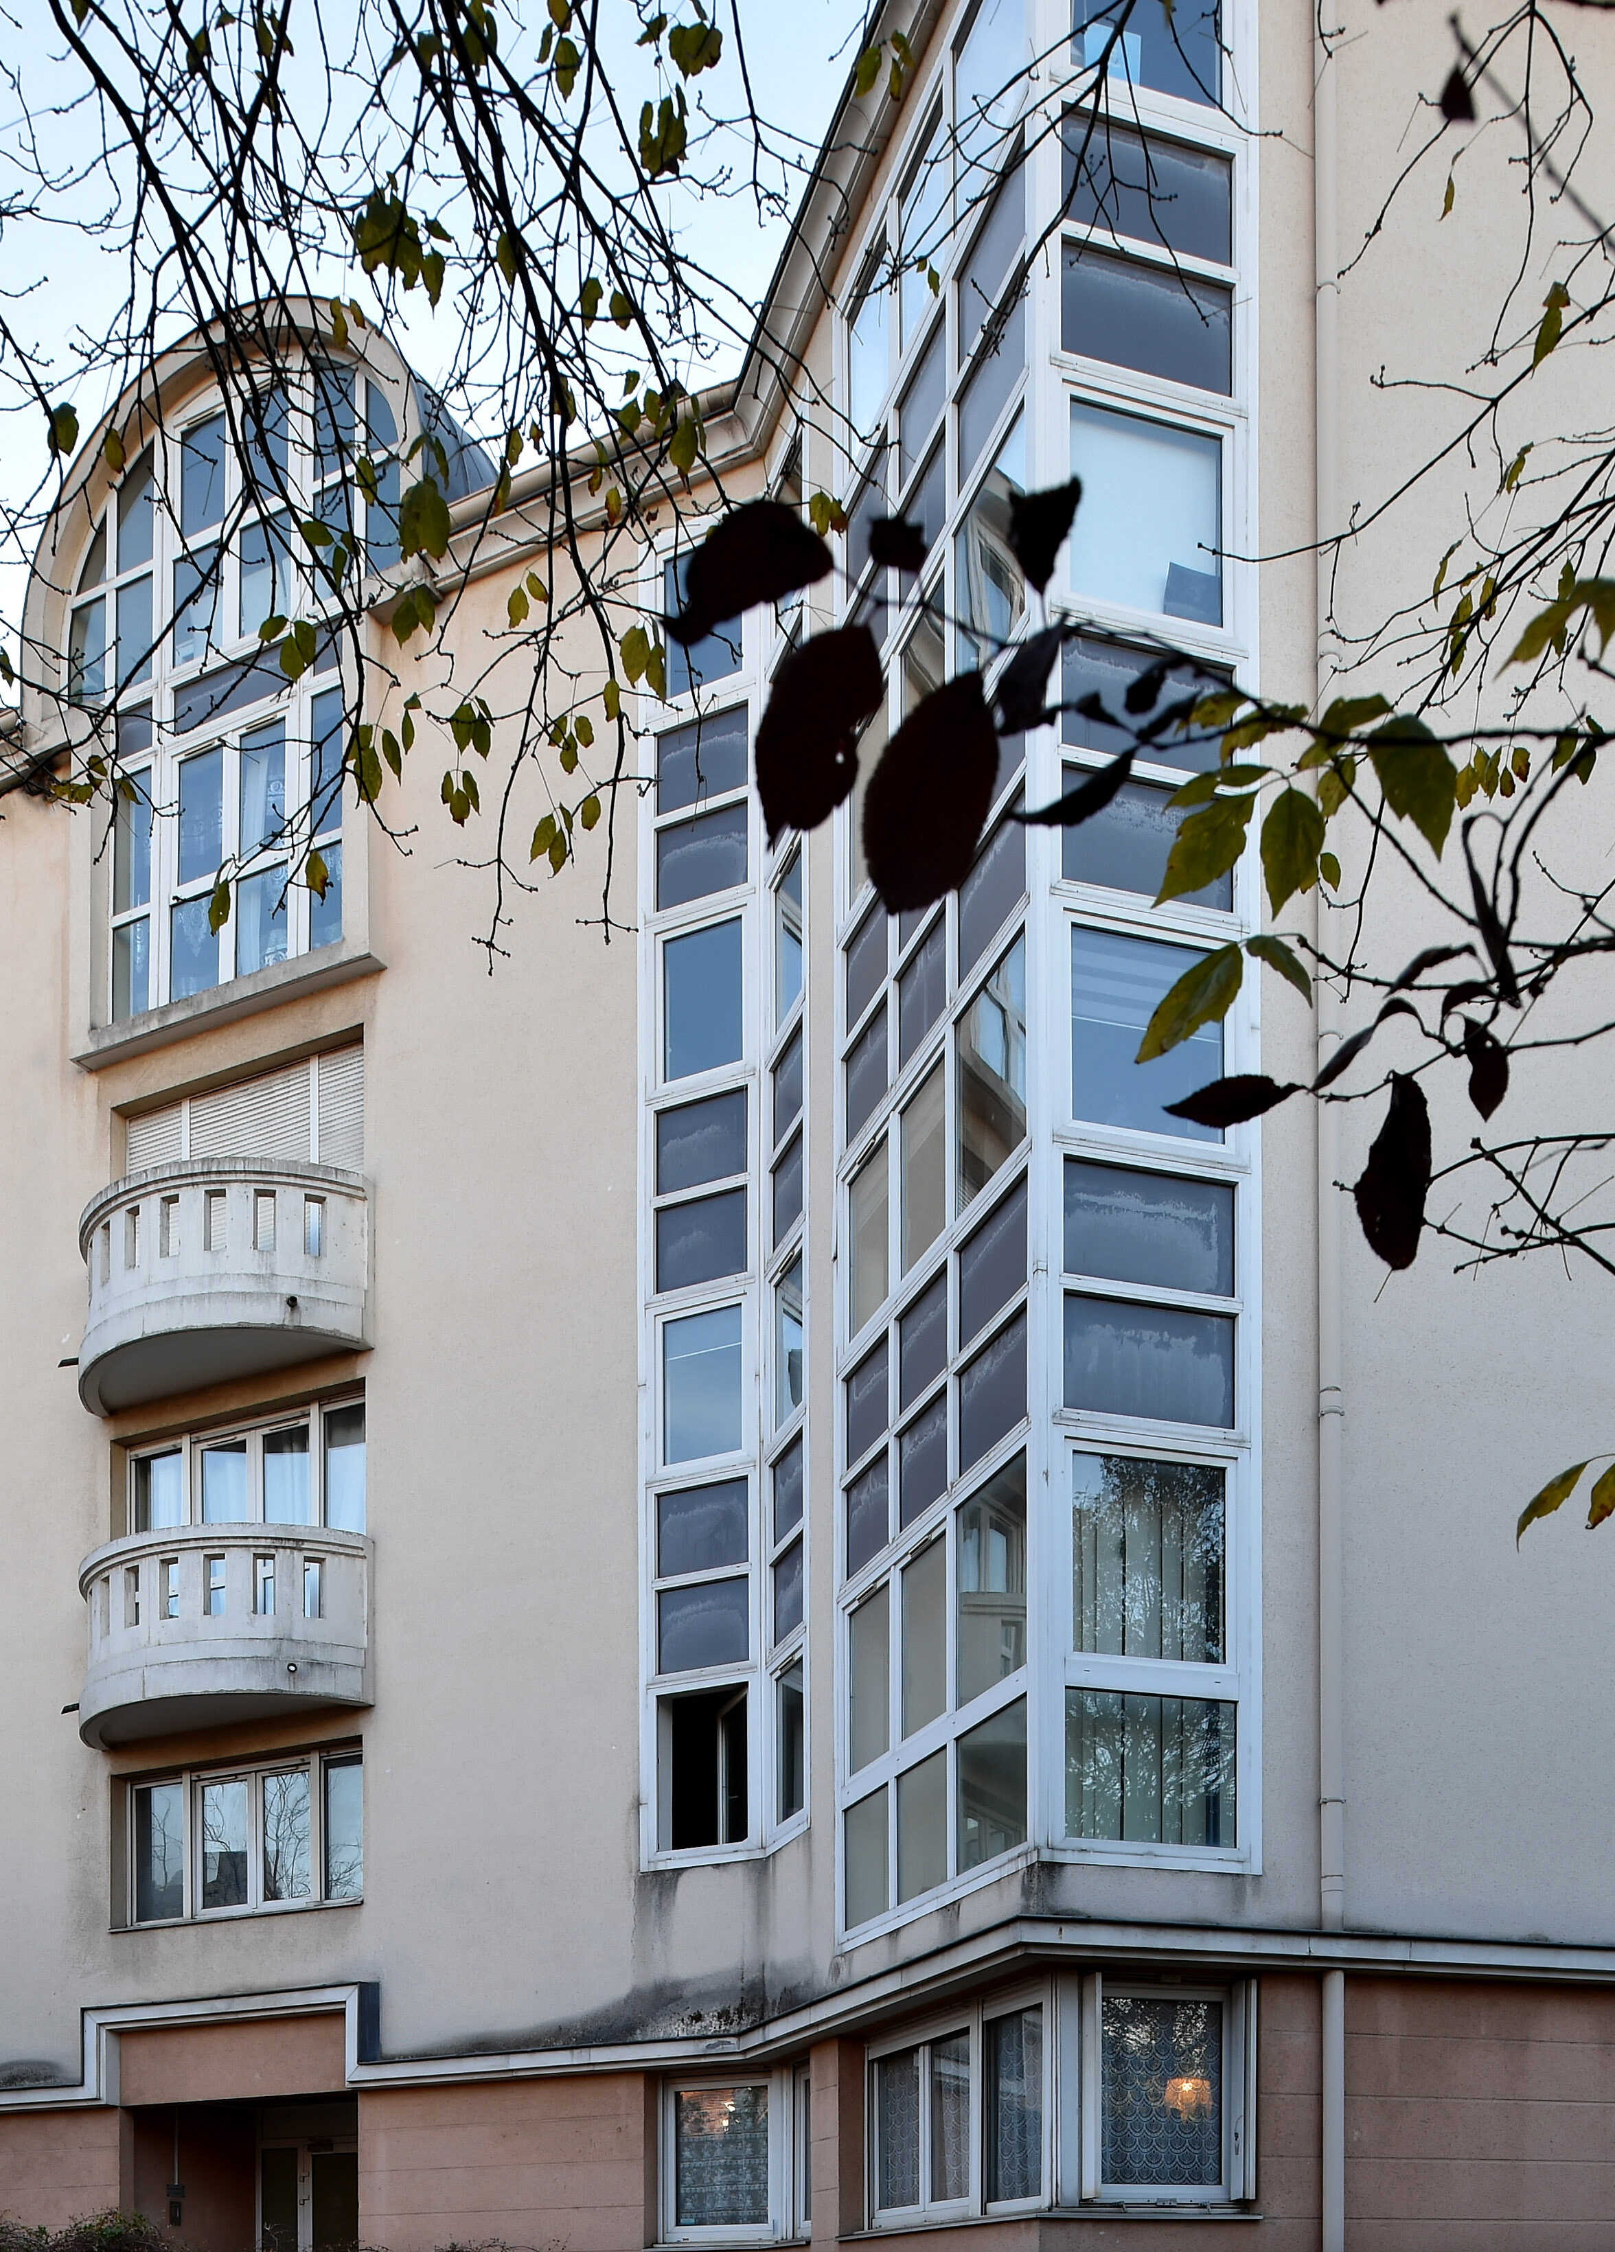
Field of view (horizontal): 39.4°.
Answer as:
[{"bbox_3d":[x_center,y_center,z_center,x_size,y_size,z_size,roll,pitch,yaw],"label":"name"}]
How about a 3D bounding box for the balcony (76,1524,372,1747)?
[{"bbox_3d":[-4.720,3.850,17.250,2.750,1.300,1.050,-10,-20,27],"label":"balcony"}]

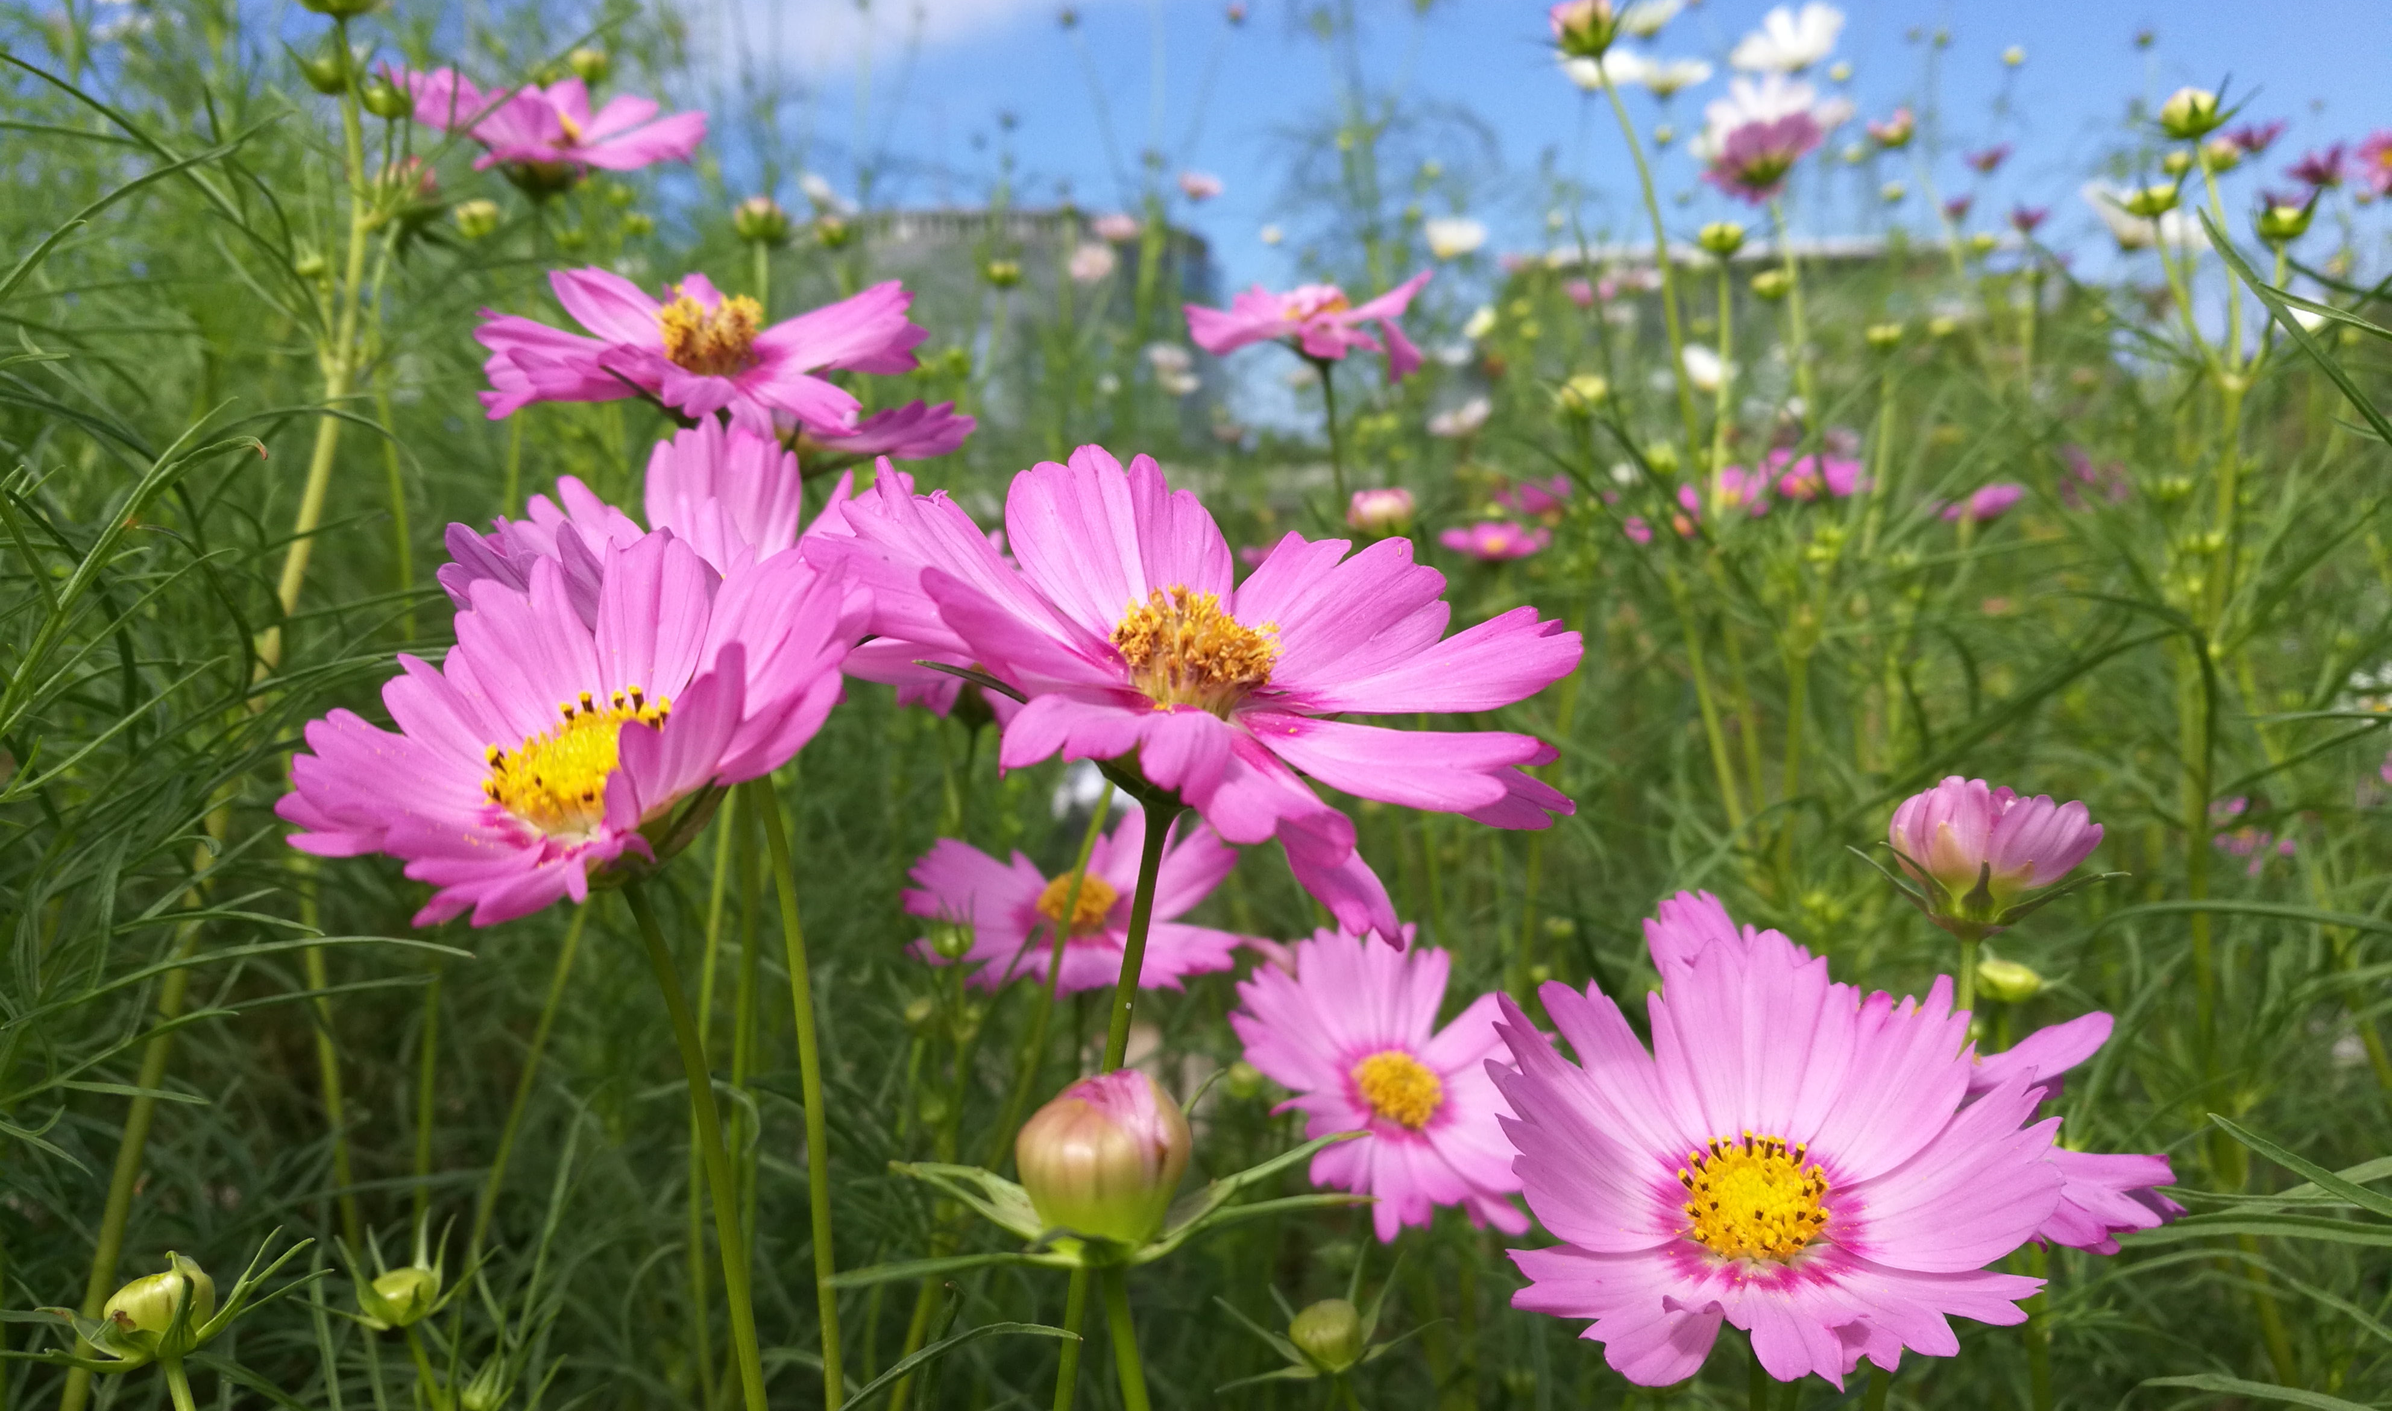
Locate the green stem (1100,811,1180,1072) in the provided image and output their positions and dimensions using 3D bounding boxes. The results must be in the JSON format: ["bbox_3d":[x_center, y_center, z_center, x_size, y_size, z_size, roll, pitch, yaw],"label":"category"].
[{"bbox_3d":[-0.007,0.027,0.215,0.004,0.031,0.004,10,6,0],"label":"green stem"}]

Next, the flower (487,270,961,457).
[{"bbox_3d":[-0.088,-0.063,0.340,0.085,0.030,0.076,0,18,0],"label":"flower"}]

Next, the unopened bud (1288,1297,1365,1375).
[{"bbox_3d":[0.017,0.081,0.240,0.010,0.010,0.010,4,12,5],"label":"unopened bud"}]

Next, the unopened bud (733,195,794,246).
[{"bbox_3d":[-0.116,-0.130,0.500,0.015,0.014,0.015,0,7,0],"label":"unopened bud"}]

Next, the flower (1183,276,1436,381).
[{"bbox_3d":[0.033,-0.112,0.550,0.073,0.028,0.068,0,13,0],"label":"flower"}]

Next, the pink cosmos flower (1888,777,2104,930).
[{"bbox_3d":[0.124,0.023,0.290,0.034,0.025,0.032,2,8,0],"label":"pink cosmos flower"}]

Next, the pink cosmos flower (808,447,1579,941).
[{"bbox_3d":[0.000,-0.004,0.190,0.074,0.028,0.067,18,25,0],"label":"pink cosmos flower"}]

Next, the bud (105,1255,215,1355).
[{"bbox_3d":[-0.105,0.061,0.190,0.011,0.010,0.011,-1,13,-29],"label":"bud"}]

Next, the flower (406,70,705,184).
[{"bbox_3d":[-0.151,-0.136,0.440,0.068,0.021,0.064,5,19,-20],"label":"flower"}]

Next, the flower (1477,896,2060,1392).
[{"bbox_3d":[0.070,0.053,0.228,0.067,0.021,0.062,1,38,0],"label":"flower"}]

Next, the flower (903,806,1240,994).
[{"bbox_3d":[-0.028,0.044,0.420,0.076,0.025,0.073,6,34,0],"label":"flower"}]

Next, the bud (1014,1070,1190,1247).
[{"bbox_3d":[-0.009,0.042,0.172,0.015,0.015,0.015,7,12,-1],"label":"bud"}]

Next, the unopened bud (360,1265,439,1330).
[{"bbox_3d":[-0.111,0.083,0.260,0.011,0.009,0.011,-5,7,0],"label":"unopened bud"}]

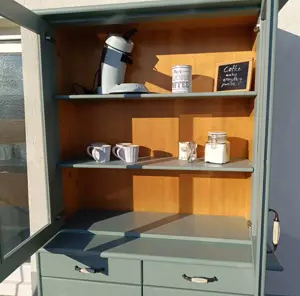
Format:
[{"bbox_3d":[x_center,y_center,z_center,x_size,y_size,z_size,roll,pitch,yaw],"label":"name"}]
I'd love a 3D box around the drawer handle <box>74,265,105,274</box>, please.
[{"bbox_3d":[-0.290,0.587,1.339,0.151,0.021,0.033,1,8,9],"label":"drawer handle"}]

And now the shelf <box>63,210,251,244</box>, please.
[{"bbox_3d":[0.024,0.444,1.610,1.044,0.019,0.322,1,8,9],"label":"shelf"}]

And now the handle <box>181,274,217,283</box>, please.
[{"bbox_3d":[0.229,0.591,1.255,0.156,0.021,0.033,1,8,9],"label":"handle"}]

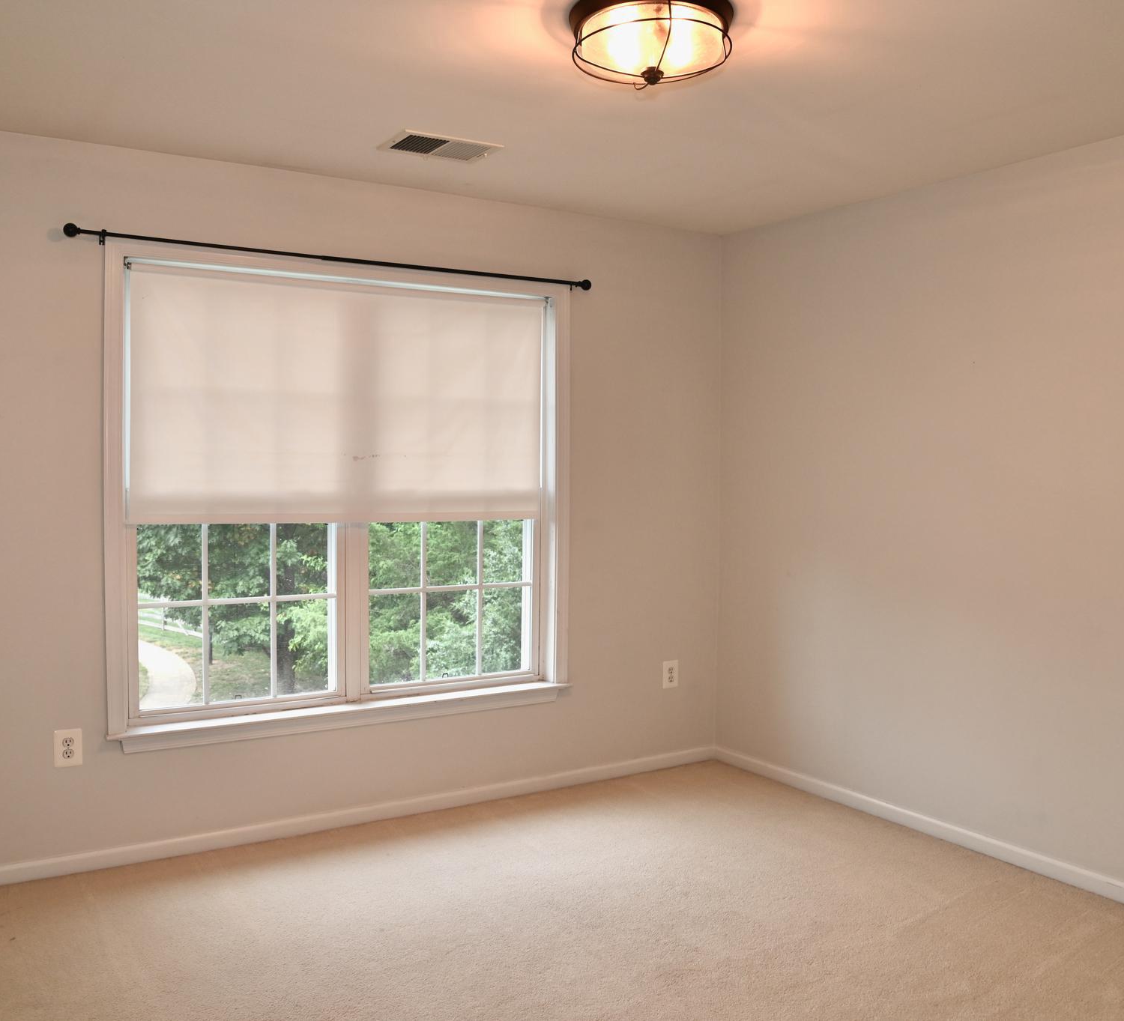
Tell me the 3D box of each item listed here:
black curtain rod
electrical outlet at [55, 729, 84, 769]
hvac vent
[{"bbox_3d":[-0.731,-0.903,3.760,2.010,0.056,0.085,-1,2,-32],"label":"black curtain rod"},{"bbox_3d":[-1.608,0.775,3.333,0.079,0.121,0.010,-1,2,-32],"label":"electrical outlet"},{"bbox_3d":[-0.401,-1.187,3.332,0.340,0.016,0.230,-1,2,-32],"label":"hvac vent"}]

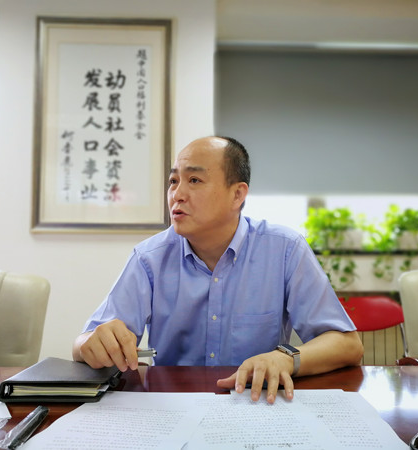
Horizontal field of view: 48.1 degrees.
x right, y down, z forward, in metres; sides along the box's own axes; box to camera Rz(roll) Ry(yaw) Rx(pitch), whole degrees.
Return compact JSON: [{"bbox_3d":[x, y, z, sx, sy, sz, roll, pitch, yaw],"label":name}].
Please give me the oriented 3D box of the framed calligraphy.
[{"bbox_3d":[-0.644,-0.608,2.830,0.835,1.300,0.045,0,-4,-2],"label":"framed calligraphy"}]

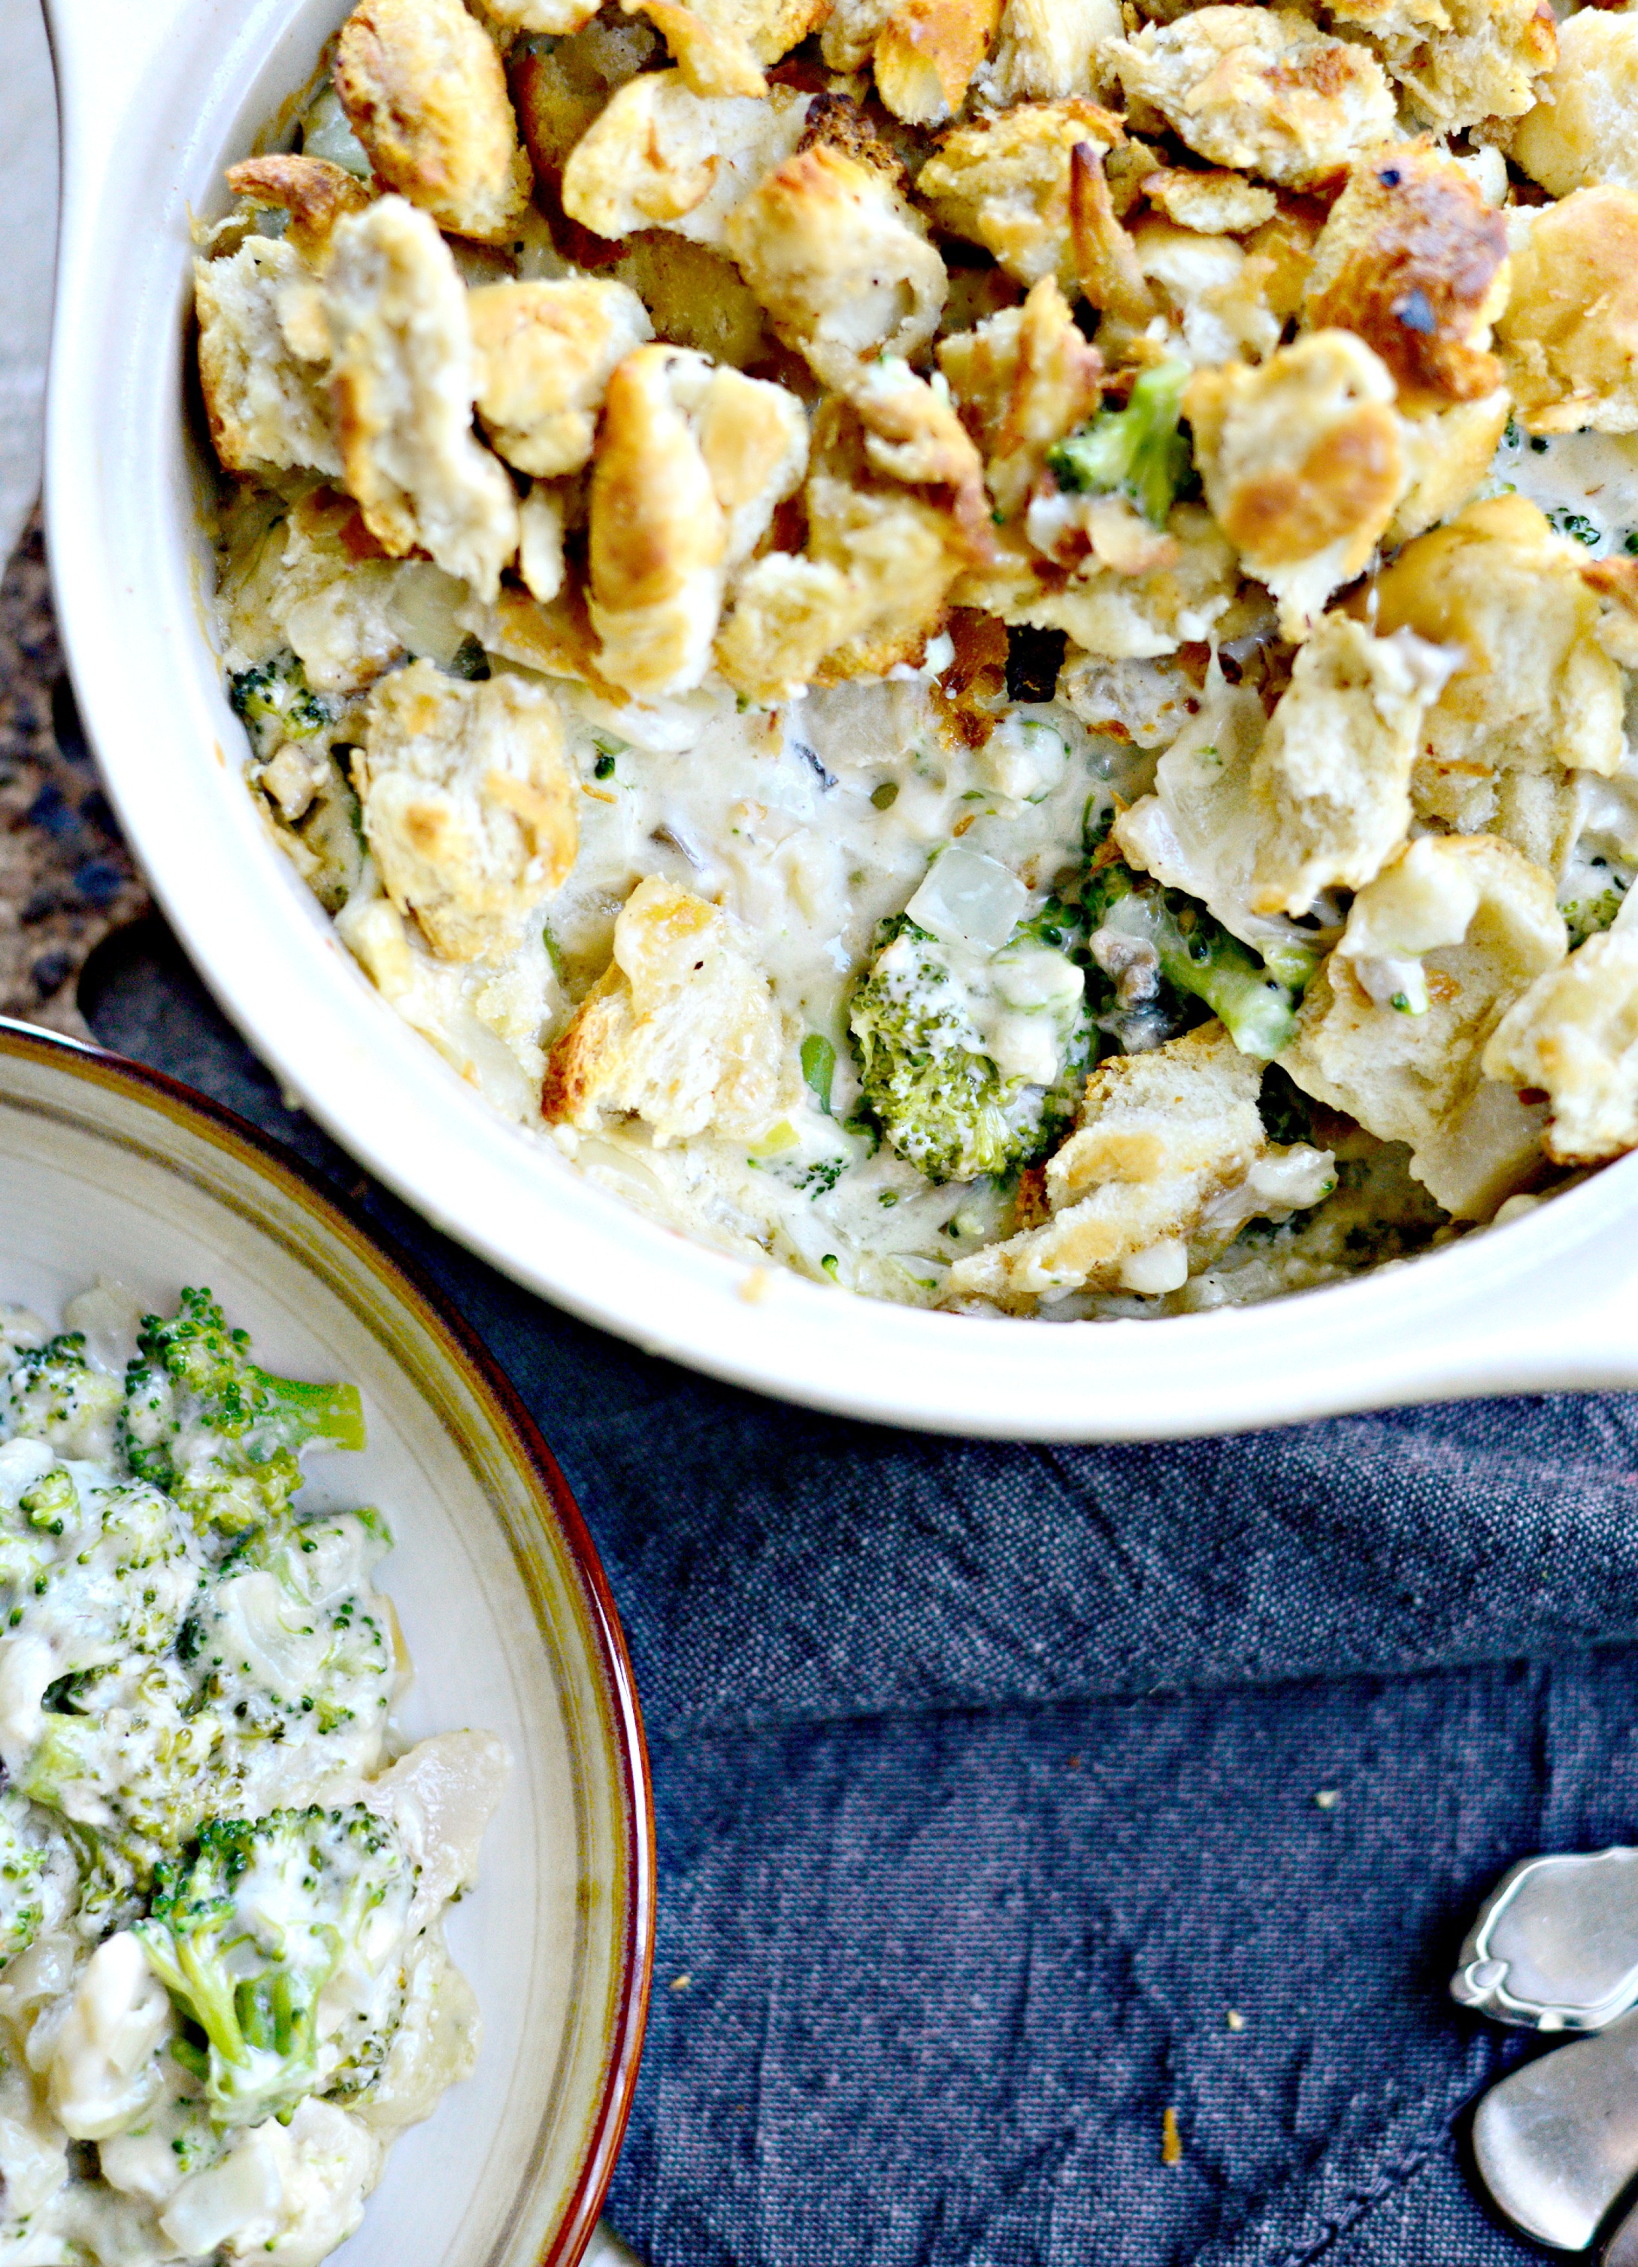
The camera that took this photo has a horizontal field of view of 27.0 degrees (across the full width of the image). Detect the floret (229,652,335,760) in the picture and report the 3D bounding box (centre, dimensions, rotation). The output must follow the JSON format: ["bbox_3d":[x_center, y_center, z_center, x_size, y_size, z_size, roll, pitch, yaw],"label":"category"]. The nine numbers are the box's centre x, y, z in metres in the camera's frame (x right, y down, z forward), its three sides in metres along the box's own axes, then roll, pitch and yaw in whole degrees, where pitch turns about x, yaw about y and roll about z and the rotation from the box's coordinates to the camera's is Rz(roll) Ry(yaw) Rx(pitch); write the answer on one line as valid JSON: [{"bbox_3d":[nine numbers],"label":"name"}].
[{"bbox_3d":[-0.074,-0.059,0.472,0.016,0.014,0.015,0,76,0],"label":"floret"}]

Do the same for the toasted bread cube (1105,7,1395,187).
[{"bbox_3d":[0.059,-0.142,0.468,0.037,0.022,0.020,15,76,4],"label":"toasted bread cube"}]

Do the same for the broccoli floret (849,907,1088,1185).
[{"bbox_3d":[0.020,-0.012,0.456,0.031,0.027,0.033,0,76,0],"label":"broccoli floret"}]

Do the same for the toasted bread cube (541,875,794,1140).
[{"bbox_3d":[-0.020,-0.017,0.458,0.030,0.024,0.028,-10,76,-2],"label":"toasted bread cube"}]

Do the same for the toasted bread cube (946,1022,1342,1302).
[{"bbox_3d":[0.043,0.004,0.455,0.046,0.024,0.024,-32,78,-8],"label":"toasted bread cube"}]

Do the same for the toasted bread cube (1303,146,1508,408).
[{"bbox_3d":[0.080,-0.116,0.462,0.025,0.022,0.029,10,76,2],"label":"toasted bread cube"}]

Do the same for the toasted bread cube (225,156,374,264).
[{"bbox_3d":[-0.072,-0.128,0.475,0.022,0.017,0.014,15,76,4],"label":"toasted bread cube"}]

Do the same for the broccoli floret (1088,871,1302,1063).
[{"bbox_3d":[0.050,-0.023,0.463,0.033,0.021,0.021,41,80,9],"label":"broccoli floret"}]

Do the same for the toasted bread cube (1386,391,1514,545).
[{"bbox_3d":[0.084,-0.090,0.464,0.018,0.019,0.024,34,78,8],"label":"toasted bread cube"}]

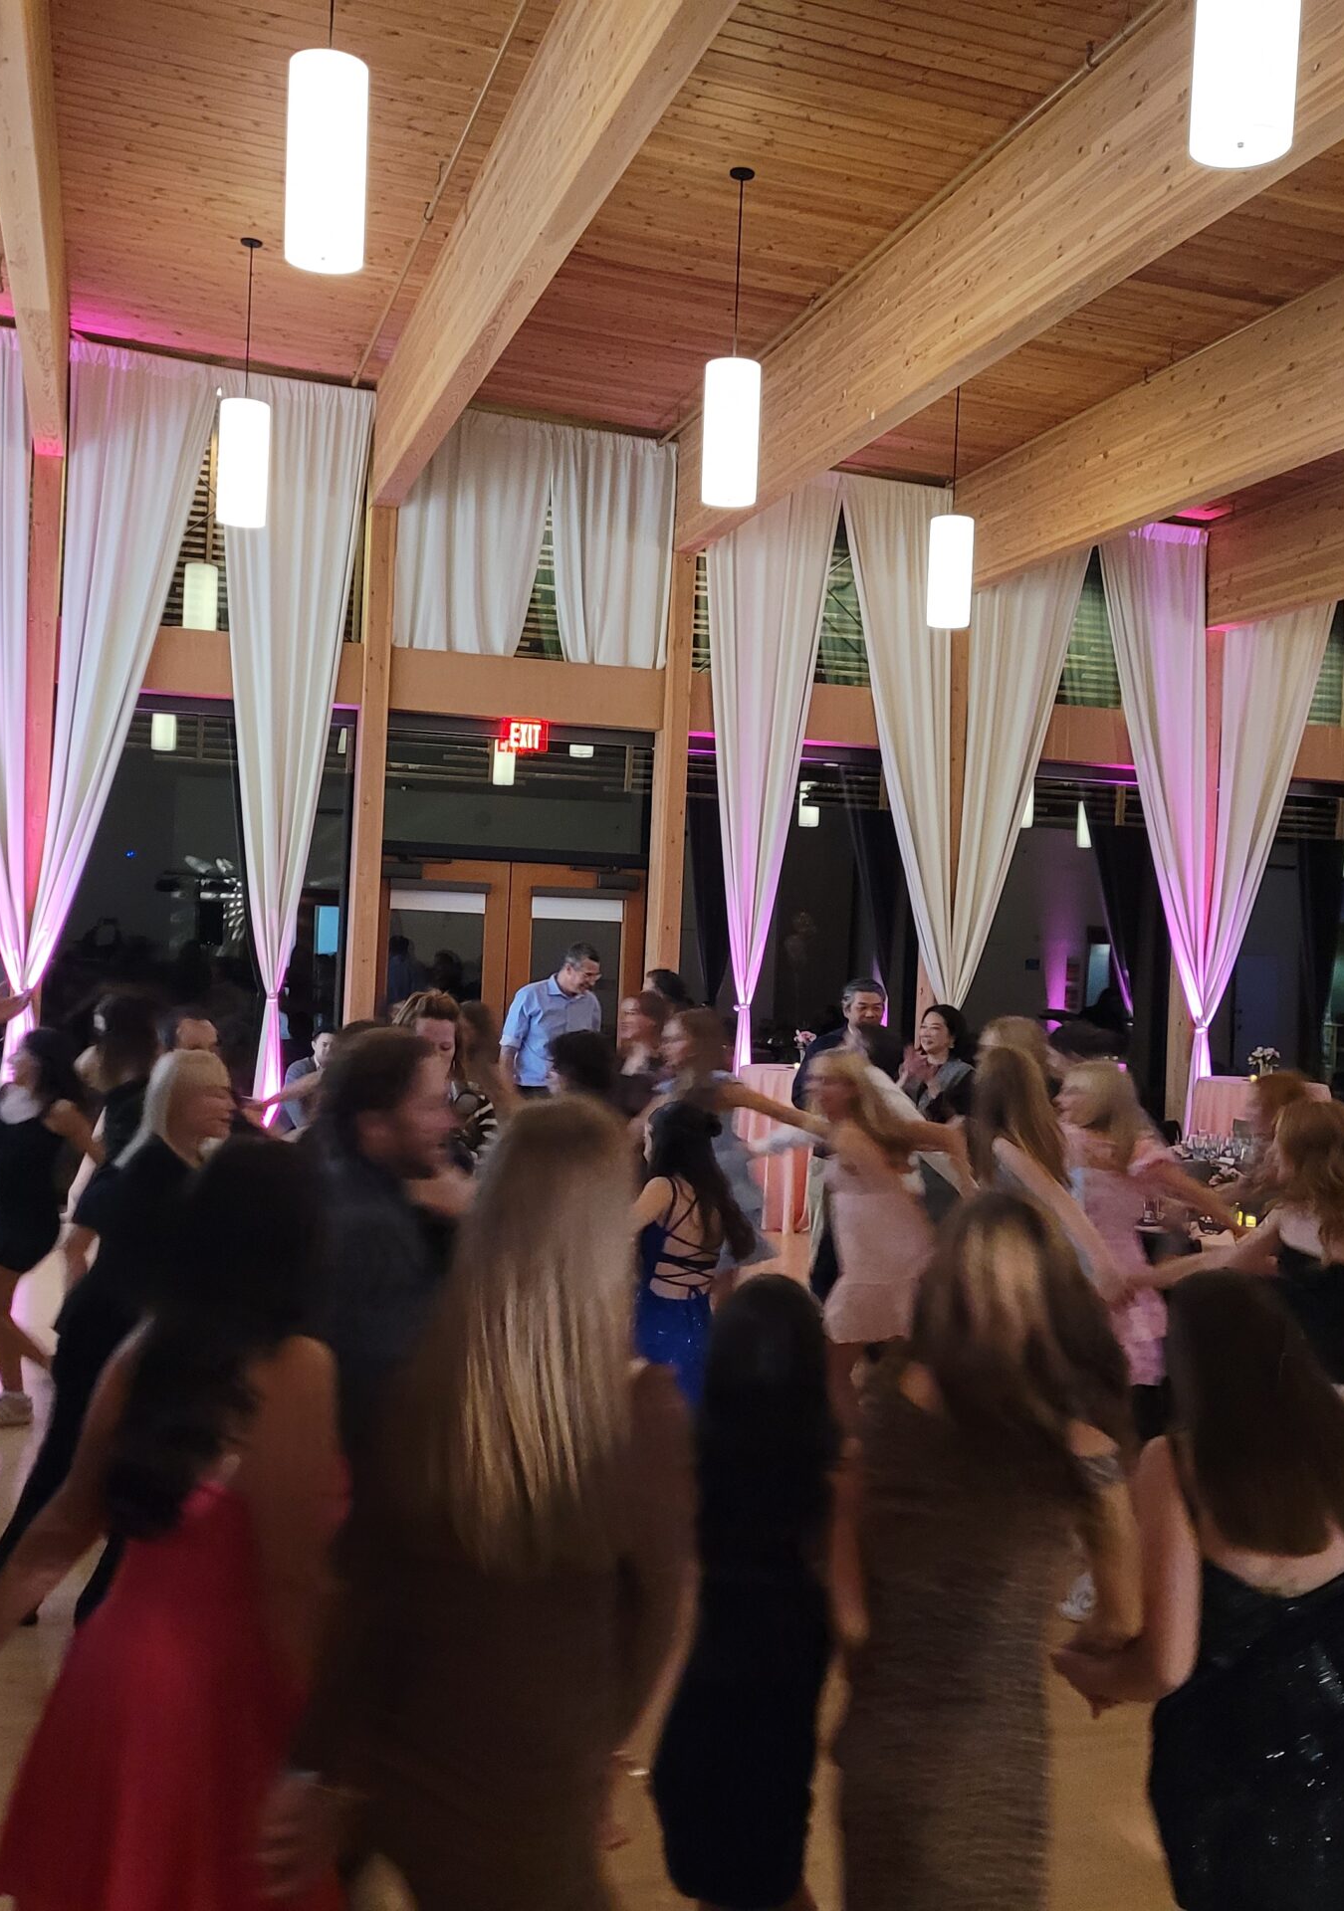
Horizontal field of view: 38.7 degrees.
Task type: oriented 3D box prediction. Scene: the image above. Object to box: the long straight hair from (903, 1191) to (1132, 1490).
[{"bbox_3d":[0.460,0.508,2.550,0.285,0.385,0.240,3,0,7],"label":"long straight hair"}]

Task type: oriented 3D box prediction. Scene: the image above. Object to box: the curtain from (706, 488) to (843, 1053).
[{"bbox_3d":[0.632,-0.827,13.643,0.995,5.360,0.250,2,0,-16],"label":"curtain"}]

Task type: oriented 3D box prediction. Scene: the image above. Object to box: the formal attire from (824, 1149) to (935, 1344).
[{"bbox_3d":[0.646,0.915,6.000,0.290,0.611,0.340,2,0,-39],"label":"formal attire"}]

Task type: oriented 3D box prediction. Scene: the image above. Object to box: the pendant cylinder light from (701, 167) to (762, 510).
[{"bbox_3d":[0.302,-2.920,9.086,0.265,1.580,0.265,2,0,0],"label":"pendant cylinder light"}]

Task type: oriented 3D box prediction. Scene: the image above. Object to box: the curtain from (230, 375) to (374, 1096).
[{"bbox_3d":[-2.455,-0.995,12.008,0.947,5.235,0.200,2,0,-16],"label":"curtain"}]

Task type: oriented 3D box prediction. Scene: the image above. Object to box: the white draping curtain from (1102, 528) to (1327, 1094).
[{"bbox_3d":[4.072,-0.622,14.658,2.003,5.244,0.270,2,0,-16],"label":"white draping curtain"}]

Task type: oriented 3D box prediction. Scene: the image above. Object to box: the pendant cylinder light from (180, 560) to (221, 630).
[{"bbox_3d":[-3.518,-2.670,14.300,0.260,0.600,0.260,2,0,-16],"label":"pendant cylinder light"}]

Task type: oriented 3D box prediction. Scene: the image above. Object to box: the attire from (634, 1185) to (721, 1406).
[{"bbox_3d":[0.004,1.002,5.401,0.310,0.742,0.250,2,0,-27],"label":"attire"}]

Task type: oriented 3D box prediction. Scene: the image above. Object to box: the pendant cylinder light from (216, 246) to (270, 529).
[{"bbox_3d":[-2.353,-3.145,10.566,0.265,1.580,0.265,2,0,-16],"label":"pendant cylinder light"}]

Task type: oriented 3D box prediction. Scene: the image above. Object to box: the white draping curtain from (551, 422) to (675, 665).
[{"bbox_3d":[-0.421,-2.687,12.572,0.865,1.520,0.140,2,0,-16],"label":"white draping curtain"}]

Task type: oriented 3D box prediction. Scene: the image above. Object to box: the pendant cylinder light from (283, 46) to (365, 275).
[{"bbox_3d":[-1.124,-2.574,6.226,0.252,0.650,0.252,2,0,-16],"label":"pendant cylinder light"}]

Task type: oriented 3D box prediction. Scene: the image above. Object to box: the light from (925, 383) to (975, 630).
[{"bbox_3d":[1.697,-2.730,11.525,0.265,1.530,0.265,2,0,-16],"label":"light"}]

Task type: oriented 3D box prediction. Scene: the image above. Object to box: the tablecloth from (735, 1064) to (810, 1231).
[{"bbox_3d":[0.925,1.328,13.304,0.980,1.080,0.980,2,0,-16],"label":"tablecloth"}]

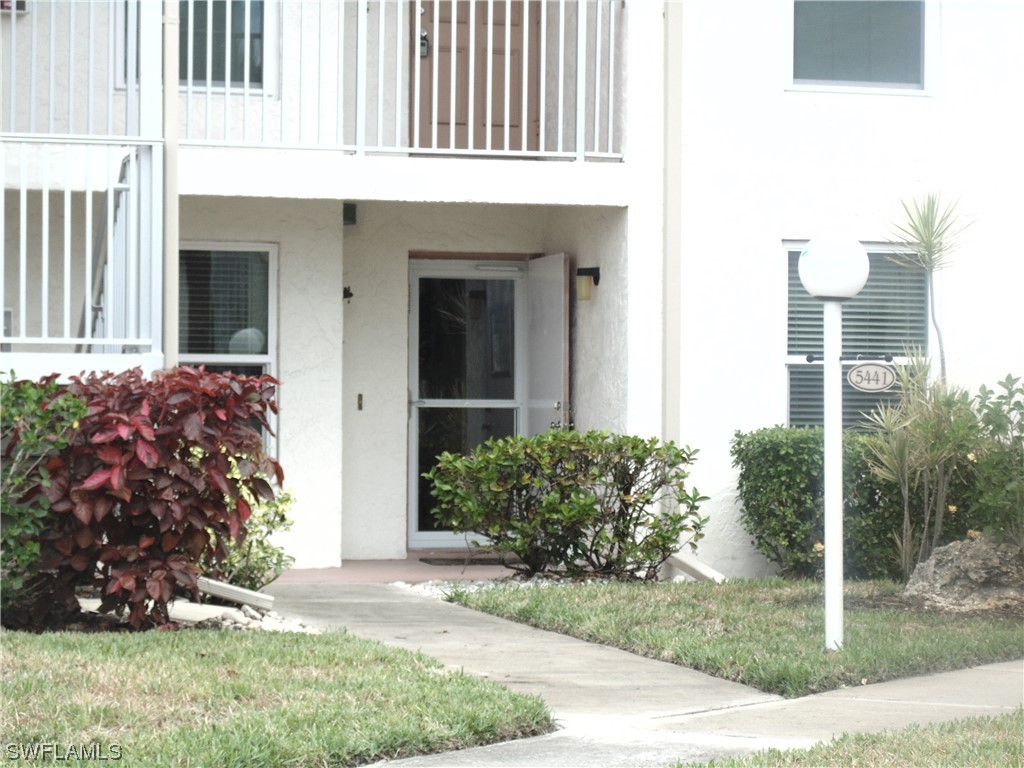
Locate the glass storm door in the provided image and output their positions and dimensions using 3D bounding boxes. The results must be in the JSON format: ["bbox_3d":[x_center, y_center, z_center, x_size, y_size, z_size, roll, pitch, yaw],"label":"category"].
[{"bbox_3d":[-0.316,0.145,20.597,0.900,2.040,0.070,0,0,-20],"label":"glass storm door"}]

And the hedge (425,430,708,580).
[{"bbox_3d":[0.350,0.773,18.600,1.620,0.960,0.850,0,0,-20],"label":"hedge"}]

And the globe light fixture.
[{"bbox_3d":[1.597,0.291,14.400,0.355,2.060,0.355,0,0,6],"label":"globe light fixture"}]

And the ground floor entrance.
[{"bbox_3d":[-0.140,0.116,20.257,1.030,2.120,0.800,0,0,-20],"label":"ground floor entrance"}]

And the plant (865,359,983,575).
[{"bbox_3d":[2.629,0.539,18.700,0.740,1.410,0.700,0,0,-20],"label":"plant"}]

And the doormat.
[{"bbox_3d":[-0.258,1.226,19.930,0.770,0.020,0.480,0,0,-20],"label":"doormat"}]

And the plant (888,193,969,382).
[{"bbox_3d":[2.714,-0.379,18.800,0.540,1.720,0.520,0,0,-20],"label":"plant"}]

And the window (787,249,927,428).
[{"bbox_3d":[2.350,-0.175,19.887,1.100,1.500,0.100,0,0,-20],"label":"window"}]

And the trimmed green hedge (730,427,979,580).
[{"bbox_3d":[2.285,0.793,19.400,1.720,1.000,0.820,0,0,-20],"label":"trimmed green hedge"}]

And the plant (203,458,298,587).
[{"bbox_3d":[-1.685,0.892,18.400,0.680,0.860,0.620,0,0,-20],"label":"plant"}]

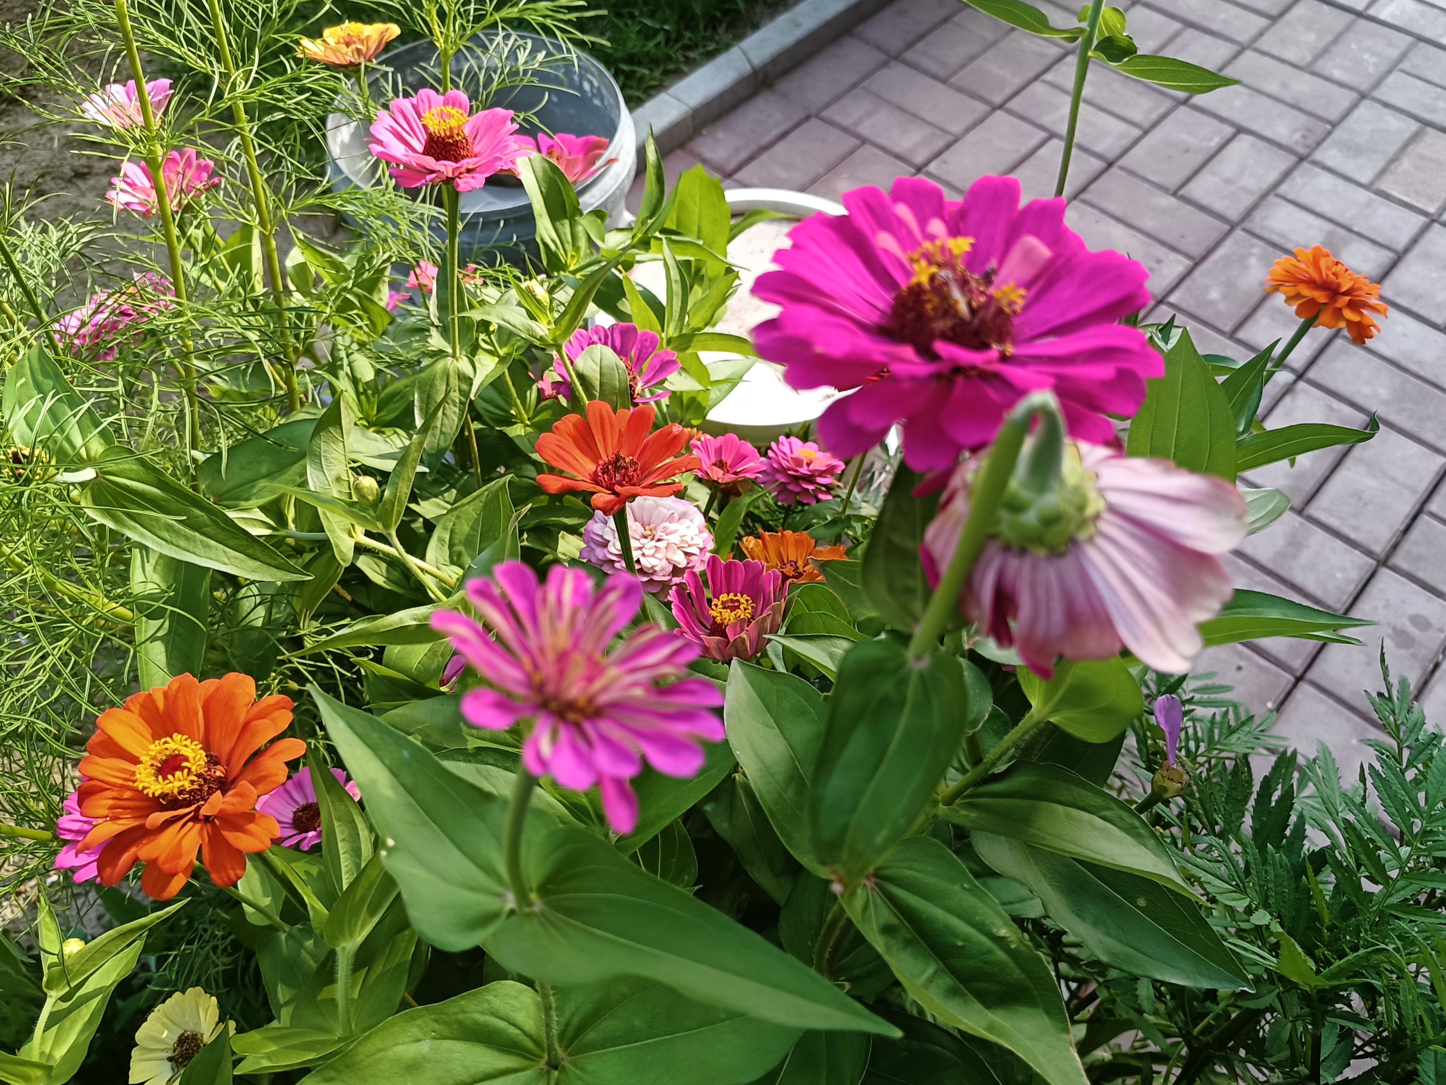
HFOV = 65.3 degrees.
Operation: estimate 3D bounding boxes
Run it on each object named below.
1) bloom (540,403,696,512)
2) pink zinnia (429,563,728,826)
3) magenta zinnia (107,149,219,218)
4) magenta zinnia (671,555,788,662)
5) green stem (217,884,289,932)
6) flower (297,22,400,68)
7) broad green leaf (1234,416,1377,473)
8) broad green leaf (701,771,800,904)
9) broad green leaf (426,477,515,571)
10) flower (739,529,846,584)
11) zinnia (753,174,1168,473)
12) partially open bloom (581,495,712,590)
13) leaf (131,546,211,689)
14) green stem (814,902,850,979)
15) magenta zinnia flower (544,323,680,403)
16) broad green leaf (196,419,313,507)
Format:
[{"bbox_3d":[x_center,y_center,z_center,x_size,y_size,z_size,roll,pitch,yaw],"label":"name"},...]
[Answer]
[{"bbox_3d":[-0.044,-0.035,0.470,0.068,0.030,0.066,0,49,0],"label":"bloom"},{"bbox_3d":[-0.035,0.036,0.275,0.072,0.034,0.072,2,60,-4],"label":"pink zinnia"},{"bbox_3d":[-0.328,-0.210,0.660,0.063,0.032,0.061,0,55,1],"label":"magenta zinnia"},{"bbox_3d":[0.004,0.034,0.585,0.062,0.044,0.058,-1,59,0],"label":"magenta zinnia"},{"bbox_3d":[-0.196,0.155,0.475,0.007,0.060,0.007,-3,56,3],"label":"green stem"},{"bbox_3d":[-0.243,-0.322,0.730,0.066,0.027,0.064,1,47,-1],"label":"flower"},{"bbox_3d":[0.230,-0.036,0.453,0.077,0.015,0.027,-12,65,-11],"label":"broad green leaf"},{"bbox_3d":[0.017,0.120,0.453,0.034,0.070,0.013,-24,21,-7],"label":"broad green leaf"},{"bbox_3d":[-0.112,-0.008,0.500,0.036,0.014,0.062,29,78,16],"label":"broad green leaf"},{"bbox_3d":[0.034,0.009,0.570,0.058,0.032,0.058,-1,59,1],"label":"flower"},{"bbox_3d":[0.058,-0.055,0.285,0.097,0.035,0.097,0,56,1],"label":"zinnia"},{"bbox_3d":[-0.038,0.001,0.550,0.063,0.035,0.063,0,63,0],"label":"partially open bloom"},{"bbox_3d":[-0.284,0.040,0.580,0.042,0.020,0.088,-9,70,-2],"label":"leaf"},{"bbox_3d":[0.048,0.176,0.500,0.010,0.090,0.010,0,51,-2],"label":"green stem"},{"bbox_3d":[-0.070,-0.111,0.710,0.085,0.042,0.066,-1,62,0],"label":"magenta zinnia flower"},{"bbox_3d":[-0.226,-0.040,0.560,0.078,0.013,0.038,-26,56,-12],"label":"broad green leaf"}]

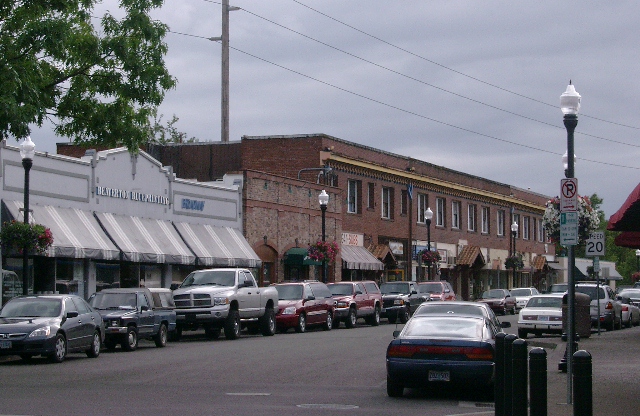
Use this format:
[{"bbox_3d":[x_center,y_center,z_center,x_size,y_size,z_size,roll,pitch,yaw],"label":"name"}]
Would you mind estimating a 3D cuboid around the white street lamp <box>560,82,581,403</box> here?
[{"bbox_3d":[4.514,0.331,32.486,0.400,5.256,0.400,-1,-3,16],"label":"white street lamp"}]

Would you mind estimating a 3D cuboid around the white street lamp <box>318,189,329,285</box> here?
[{"bbox_3d":[0.163,1.945,68.686,0.380,5.224,0.380,-1,-3,16],"label":"white street lamp"}]

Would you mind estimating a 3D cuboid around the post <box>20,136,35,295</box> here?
[{"bbox_3d":[-7.135,0.855,44.086,0.380,5.253,0.380,-1,-3,16],"label":"post"}]

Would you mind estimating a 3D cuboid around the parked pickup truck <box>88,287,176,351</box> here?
[{"bbox_3d":[-5.465,3.085,50.514,1.670,1.680,4.500,-1,-3,13],"label":"parked pickup truck"}]

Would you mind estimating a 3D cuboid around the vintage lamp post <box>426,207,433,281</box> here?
[{"bbox_3d":[5.067,2.604,83.886,0.380,5.232,0.380,-1,-3,16],"label":"vintage lamp post"}]

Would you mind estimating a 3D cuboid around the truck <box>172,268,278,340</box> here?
[{"bbox_3d":[-3.061,3.157,59.670,2.030,2.220,5.750,-1,-3,15],"label":"truck"}]

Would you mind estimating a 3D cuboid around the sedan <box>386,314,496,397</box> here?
[{"bbox_3d":[2.101,2.358,29.476,1.700,1.270,4.500,0,-3,9],"label":"sedan"}]

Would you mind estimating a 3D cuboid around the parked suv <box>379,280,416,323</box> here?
[{"bbox_3d":[3.500,4.225,80.729,1.760,1.770,4.500,-1,-3,17],"label":"parked suv"}]

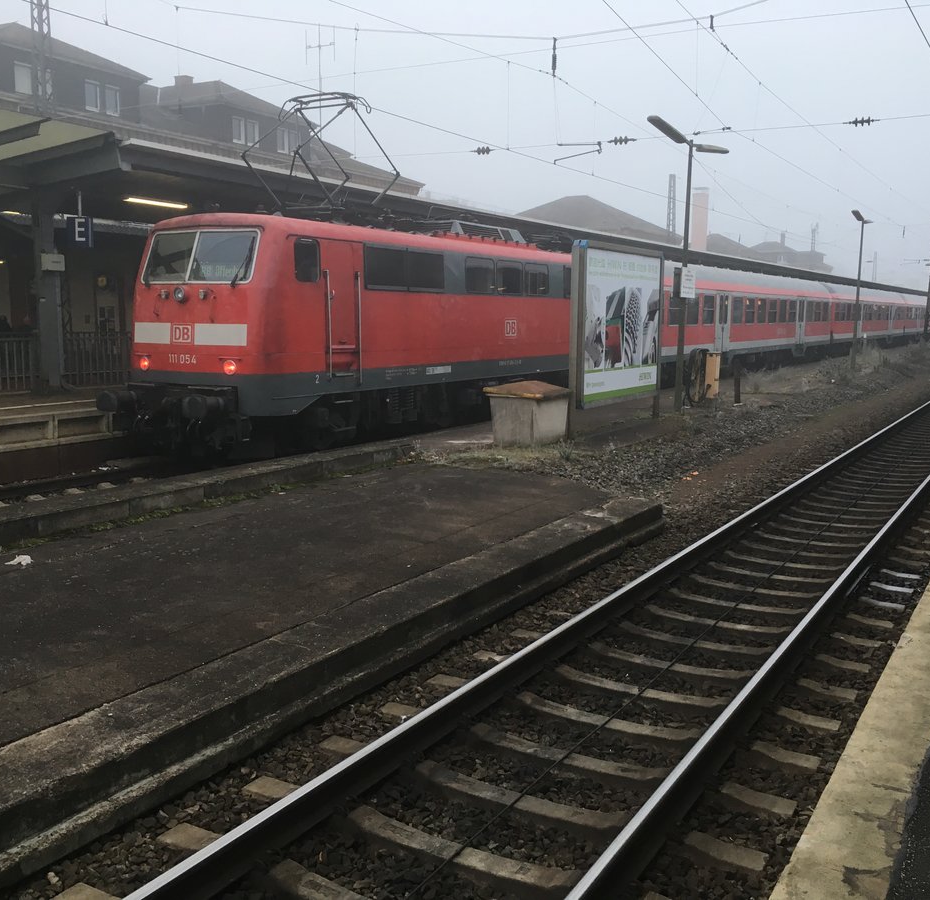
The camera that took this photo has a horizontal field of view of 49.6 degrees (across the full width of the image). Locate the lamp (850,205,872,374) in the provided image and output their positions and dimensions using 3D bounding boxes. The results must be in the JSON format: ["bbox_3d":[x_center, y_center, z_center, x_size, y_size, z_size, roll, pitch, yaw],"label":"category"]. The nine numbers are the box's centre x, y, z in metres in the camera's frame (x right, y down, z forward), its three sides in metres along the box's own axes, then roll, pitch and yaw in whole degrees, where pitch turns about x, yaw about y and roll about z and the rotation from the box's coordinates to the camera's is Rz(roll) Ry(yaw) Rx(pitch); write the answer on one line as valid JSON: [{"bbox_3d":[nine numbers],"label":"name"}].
[{"bbox_3d":[14.706,-5.838,37.563,0.330,5.600,4.200,6,9,33],"label":"lamp"}]

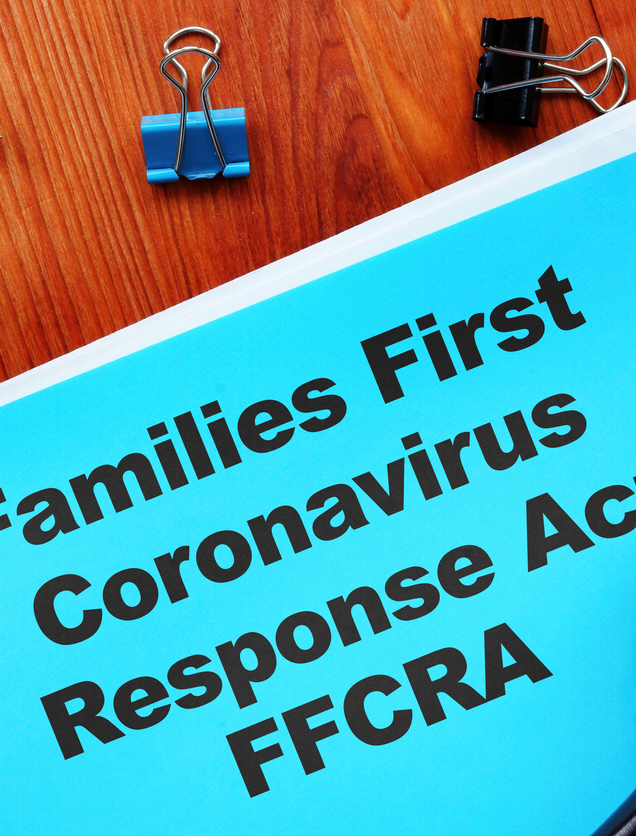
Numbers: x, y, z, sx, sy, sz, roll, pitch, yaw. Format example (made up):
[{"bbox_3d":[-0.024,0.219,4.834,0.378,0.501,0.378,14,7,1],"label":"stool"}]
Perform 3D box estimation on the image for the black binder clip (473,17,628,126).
[{"bbox_3d":[0.045,-0.064,0.287,0.030,0.021,0.019,5,92,-2],"label":"black binder clip"}]

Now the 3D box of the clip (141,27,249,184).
[{"bbox_3d":[-0.023,-0.059,0.285,0.019,0.021,0.030,-4,93,-2],"label":"clip"}]

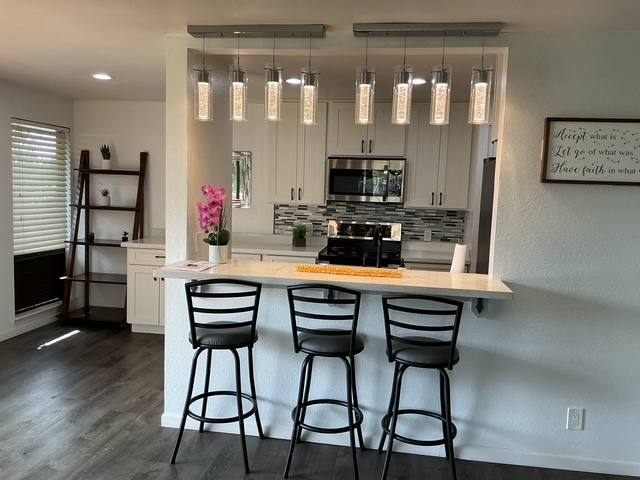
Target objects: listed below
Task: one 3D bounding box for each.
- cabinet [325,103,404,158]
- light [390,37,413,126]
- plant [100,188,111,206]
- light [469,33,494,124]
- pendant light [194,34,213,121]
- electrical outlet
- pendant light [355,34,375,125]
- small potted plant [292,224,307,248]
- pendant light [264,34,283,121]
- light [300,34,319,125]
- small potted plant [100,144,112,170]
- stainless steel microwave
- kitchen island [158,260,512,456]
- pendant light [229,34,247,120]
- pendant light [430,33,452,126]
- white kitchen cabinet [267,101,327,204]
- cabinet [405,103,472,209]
[{"bbox_3d":[0.477,-1.088,5.374,0.767,0.516,0.330,3,6,8],"label":"cabinet"},{"bbox_3d":[0.453,-0.872,2.915,0.104,0.480,0.104,3,5,8],"label":"light"},{"bbox_3d":[-2.331,-0.460,5.828,0.092,0.192,0.092,3,6,8],"label":"plant"},{"bbox_3d":[0.853,-0.847,2.824,0.102,0.469,0.102,3,6,8],"label":"light"},{"bbox_3d":[-0.666,-0.929,3.083,0.104,0.478,0.104,3,5,8],"label":"pendant light"},{"bbox_3d":[1.444,1.013,3.031,0.080,0.122,0.012,3,6,8],"label":"electrical outlet"},{"bbox_3d":[0.254,-0.880,2.943,0.104,0.483,0.104,3,5,8],"label":"pendant light"},{"bbox_3d":[-0.208,-0.045,5.603,0.150,0.240,0.140,3,5,8],"label":"small potted plant"},{"bbox_3d":[-0.258,-0.912,3.026,0.104,0.471,0.104,3,5,8],"label":"pendant light"},{"bbox_3d":[-0.055,-0.881,2.948,0.100,0.480,0.100,3,6,8],"label":"light"},{"bbox_3d":[-2.322,-0.898,5.820,0.125,0.270,0.120,3,5,8],"label":"small potted plant"},{"bbox_3d":[0.476,-0.598,5.421,0.760,0.435,0.400,3,5,8],"label":"stainless steel microwave"},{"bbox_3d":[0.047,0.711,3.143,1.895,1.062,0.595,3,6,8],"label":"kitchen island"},{"bbox_3d":[-0.461,-0.920,3.055,0.104,0.475,0.104,3,5,8],"label":"pendant light"},{"bbox_3d":[0.655,-0.855,2.851,0.102,0.473,0.102,3,6,8],"label":"pendant light"},{"bbox_3d":[-0.200,-0.886,5.517,0.600,1.030,0.320,3,5,8],"label":"white kitchen cabinet"},{"bbox_3d":[1.153,-0.816,5.305,0.600,0.995,0.330,3,6,8],"label":"cabinet"}]

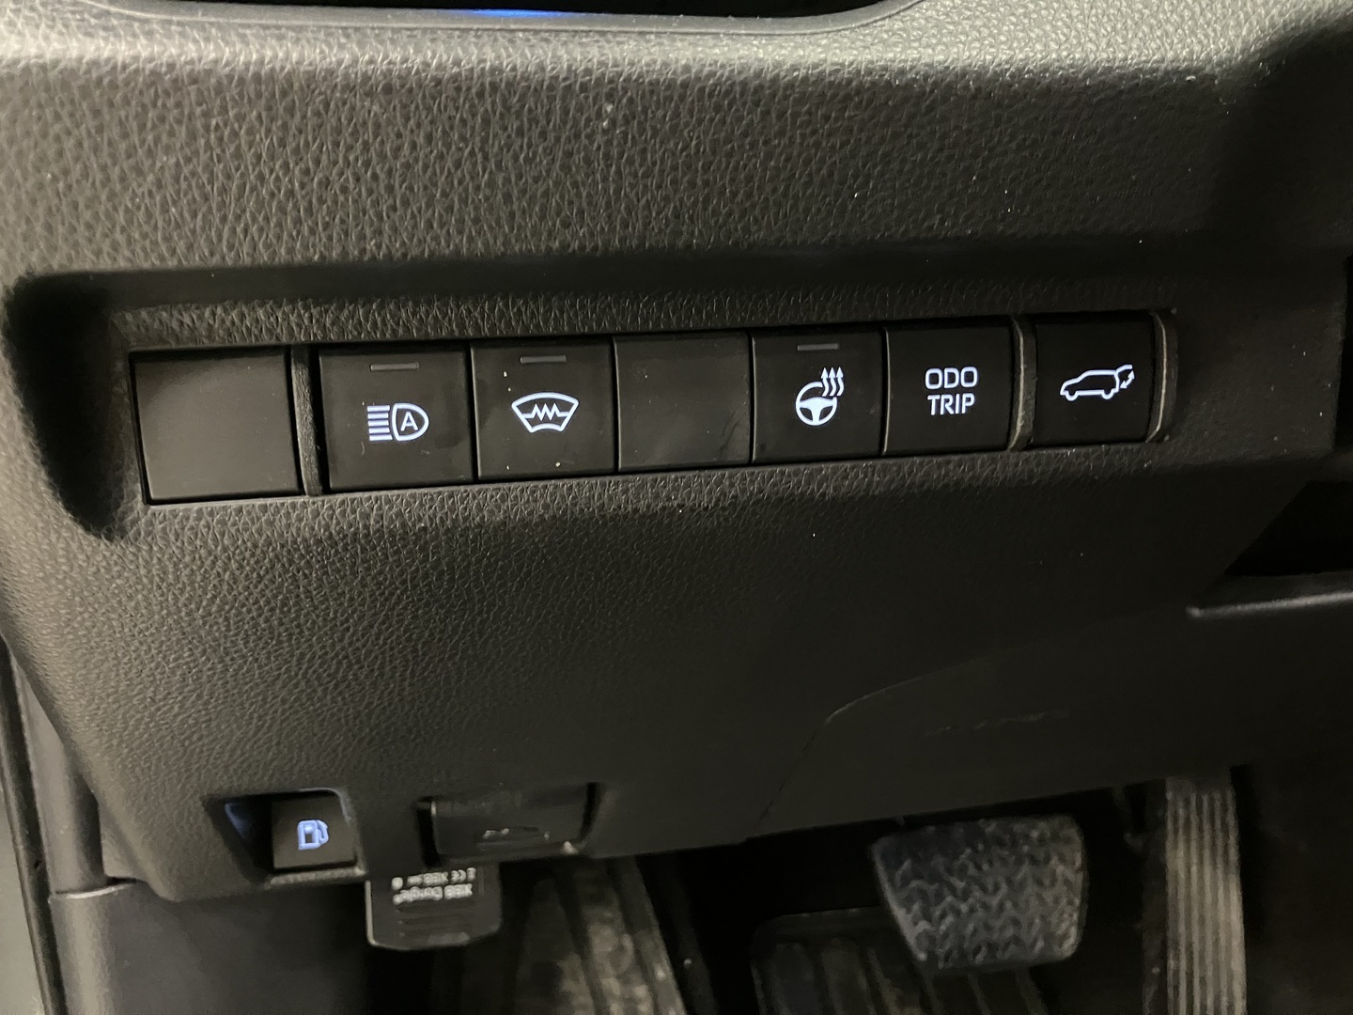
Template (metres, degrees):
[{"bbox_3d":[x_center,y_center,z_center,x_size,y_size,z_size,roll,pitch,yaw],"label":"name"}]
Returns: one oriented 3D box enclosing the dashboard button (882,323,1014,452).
[{"bbox_3d":[0.048,-0.021,0.198,0.023,0.022,0.009,-4,10,-9],"label":"dashboard button"}]

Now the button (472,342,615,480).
[{"bbox_3d":[-0.023,-0.017,0.187,0.023,0.022,0.009,-4,10,-9],"label":"button"}]

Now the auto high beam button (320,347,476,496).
[{"bbox_3d":[-0.046,-0.015,0.183,0.023,0.022,0.009,-4,10,-9],"label":"auto high beam button"}]

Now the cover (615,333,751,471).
[{"bbox_3d":[0.001,-0.018,0.190,0.023,0.022,0.009,-4,10,-9],"label":"cover"}]

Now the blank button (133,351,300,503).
[{"bbox_3d":[-0.073,-0.013,0.178,0.023,0.022,0.009,-4,10,-9],"label":"blank button"}]

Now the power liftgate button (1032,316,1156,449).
[{"bbox_3d":[0.075,-0.023,0.202,0.023,0.022,0.009,-4,10,-9],"label":"power liftgate button"}]

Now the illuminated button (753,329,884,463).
[{"bbox_3d":[0.024,-0.020,0.194,0.023,0.022,0.009,-4,10,-9],"label":"illuminated button"}]

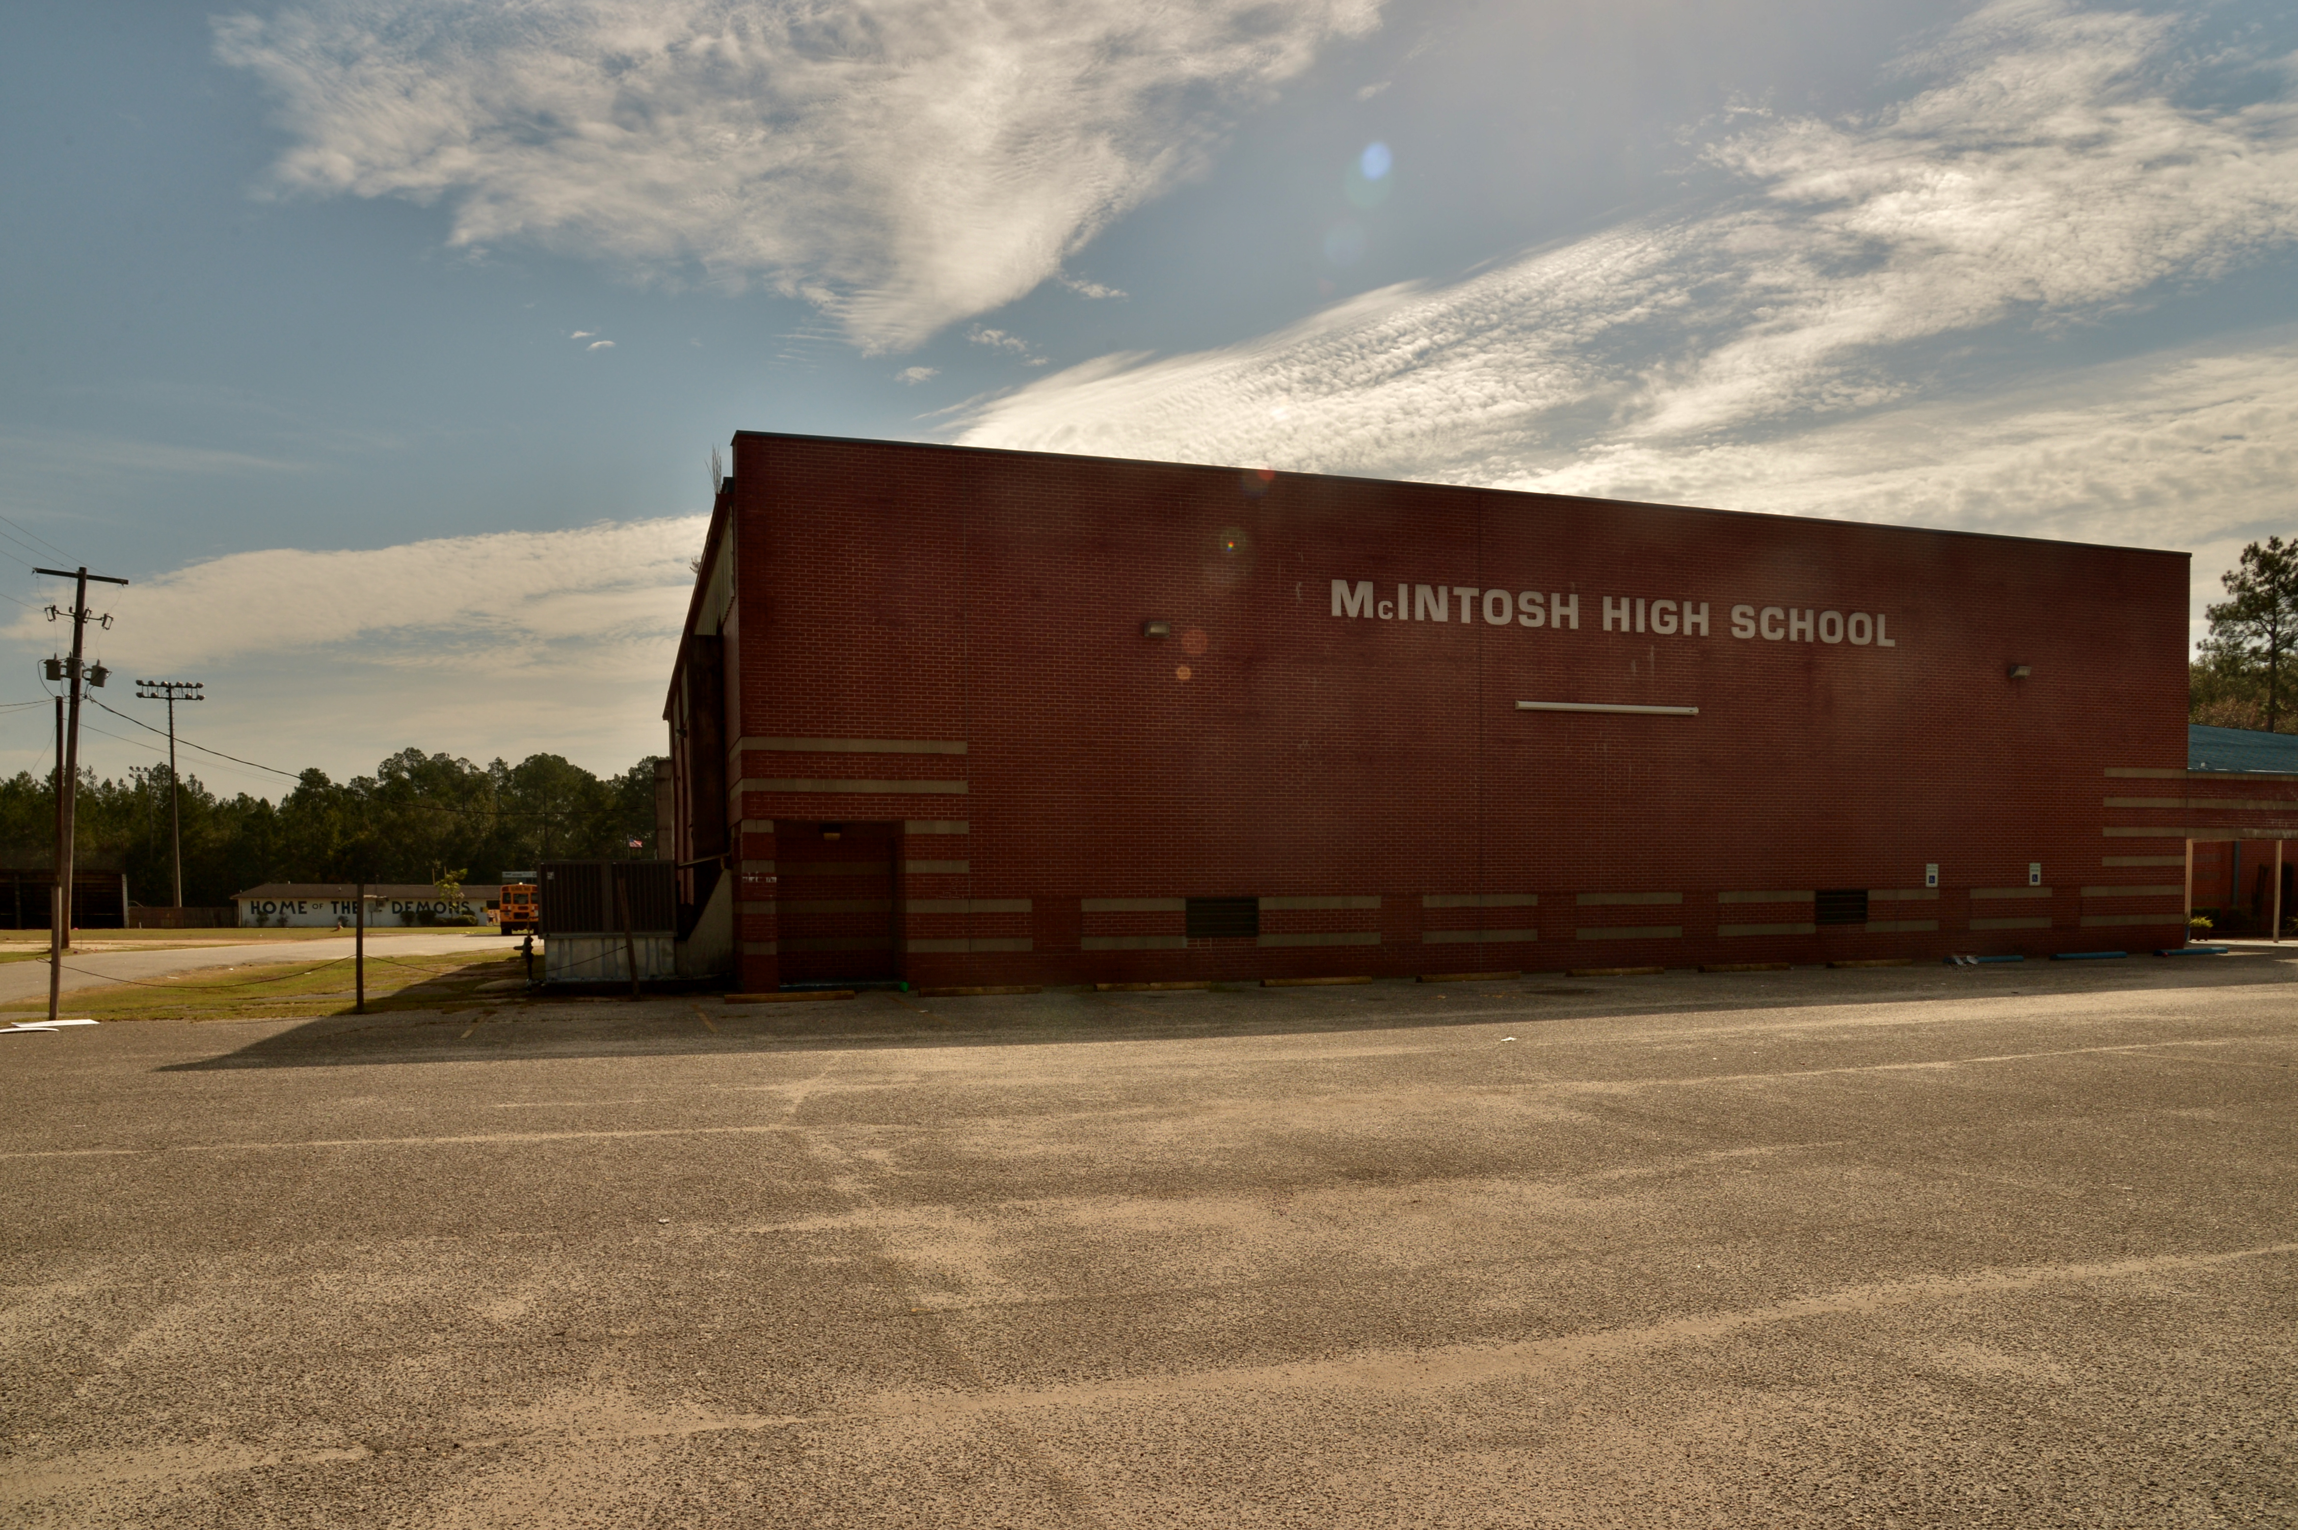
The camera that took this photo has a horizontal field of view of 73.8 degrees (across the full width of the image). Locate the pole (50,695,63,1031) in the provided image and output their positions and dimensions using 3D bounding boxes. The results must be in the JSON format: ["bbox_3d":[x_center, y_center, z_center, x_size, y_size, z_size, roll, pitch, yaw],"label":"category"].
[{"bbox_3d":[-13.226,1.128,18.536,0.140,3.900,0.140,1,-4,-23],"label":"pole"}]

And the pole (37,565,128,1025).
[{"bbox_3d":[-32.863,-0.269,46.908,2.450,11.740,0.900,1,-4,-23],"label":"pole"}]

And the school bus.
[{"bbox_3d":[-39.268,9.051,96.695,2.450,3.050,11.000,1,-4,-19],"label":"school bus"}]

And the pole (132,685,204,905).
[{"bbox_3d":[-73.248,2.943,115.294,4.300,18.700,0.800,-3,-2,-32],"label":"pole"}]

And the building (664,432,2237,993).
[{"bbox_3d":[2.438,0.620,43.899,29.600,8.330,34.000,1,-4,-19],"label":"building"}]

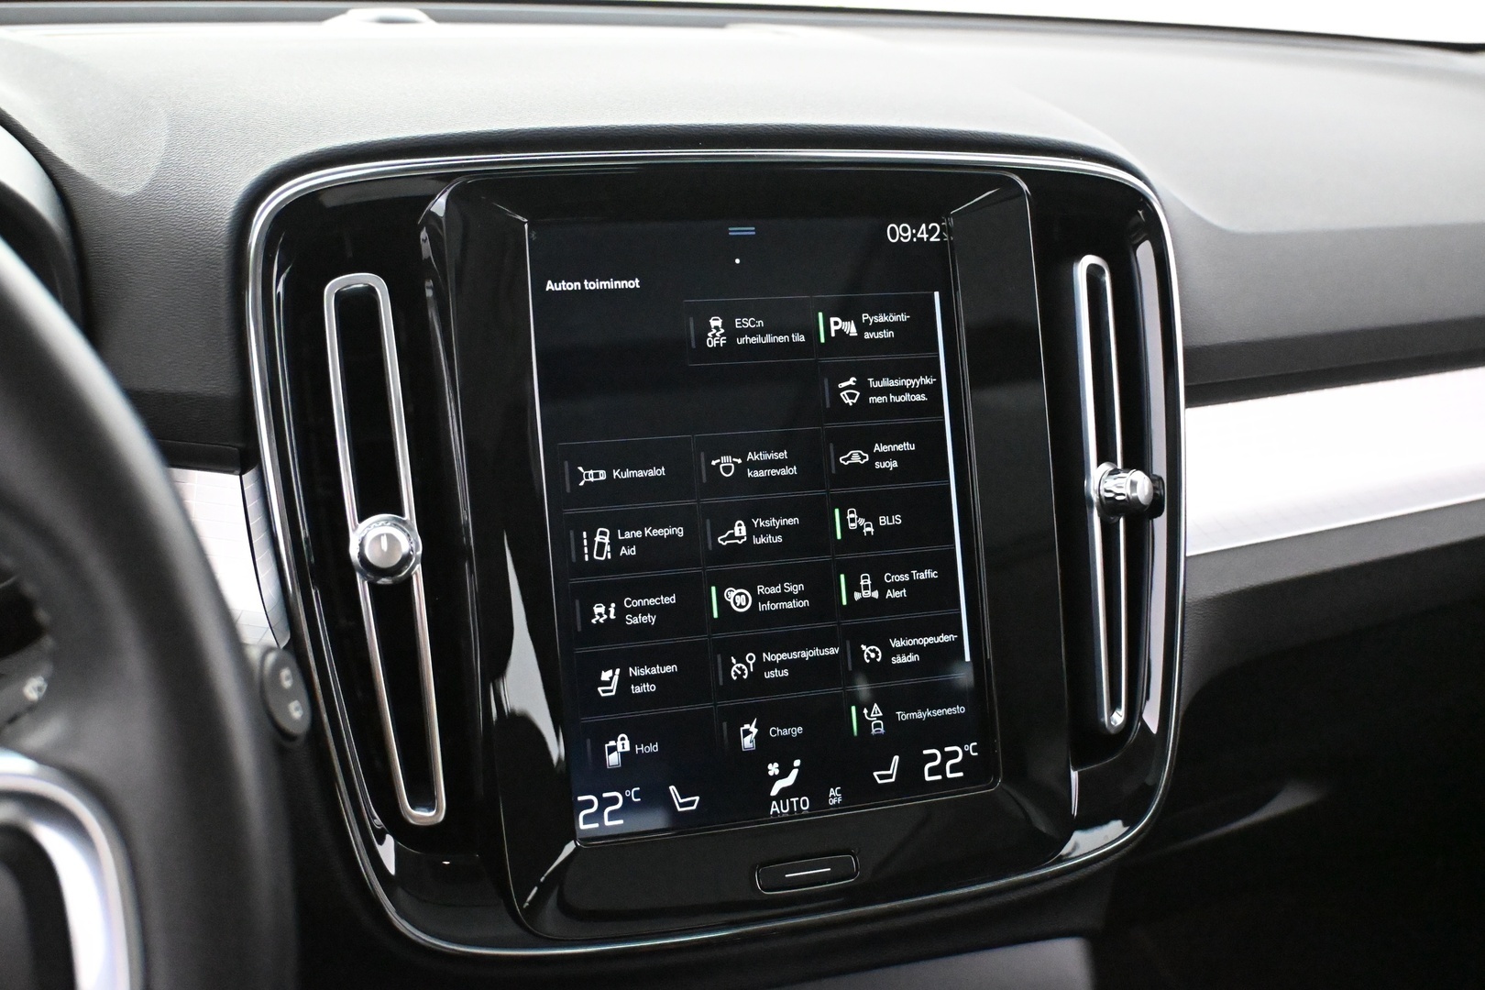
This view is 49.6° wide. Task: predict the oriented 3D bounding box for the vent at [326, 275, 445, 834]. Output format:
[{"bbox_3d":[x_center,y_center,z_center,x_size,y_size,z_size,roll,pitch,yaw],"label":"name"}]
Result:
[{"bbox_3d":[-0.097,0.015,0.446,0.018,0.153,0.012,-7,0,-6],"label":"vent"}]

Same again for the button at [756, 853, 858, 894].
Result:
[{"bbox_3d":[0.018,0.113,0.475,0.032,0.009,0.006,-4,-19,-18],"label":"button"}]

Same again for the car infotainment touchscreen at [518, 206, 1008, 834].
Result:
[{"bbox_3d":[0.007,0.006,0.485,0.135,0.179,0.010,-4,-1,-18],"label":"car infotainment touchscreen"}]

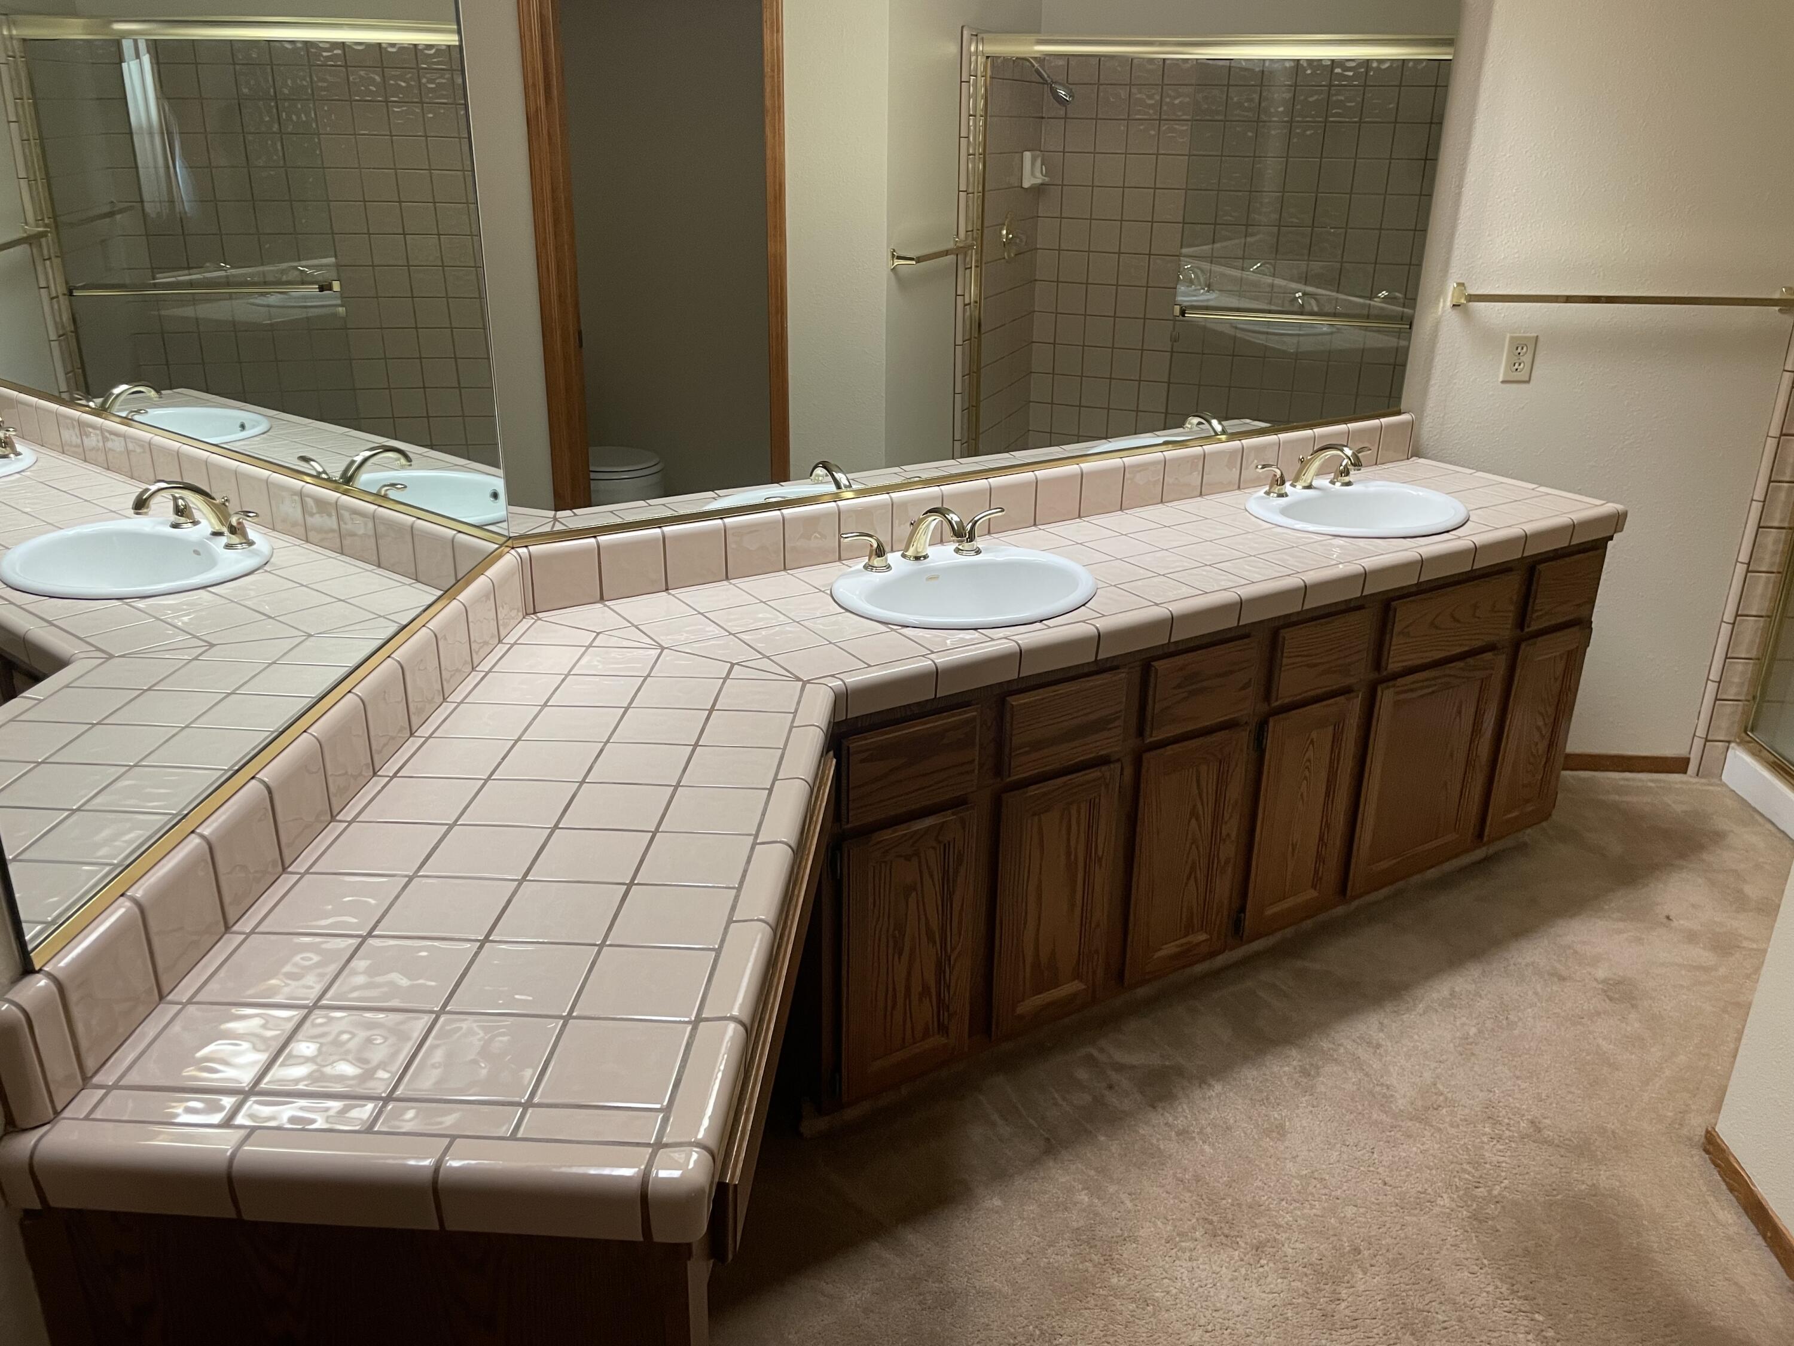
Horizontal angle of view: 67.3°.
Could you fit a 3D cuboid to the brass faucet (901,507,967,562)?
[{"bbox_3d":[0.067,-0.241,2.401,0.052,0.113,0.176,-13,25,-30],"label":"brass faucet"}]

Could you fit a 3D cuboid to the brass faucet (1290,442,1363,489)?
[{"bbox_3d":[0.930,-0.438,2.905,0.052,0.115,0.183,-13,25,-30],"label":"brass faucet"}]

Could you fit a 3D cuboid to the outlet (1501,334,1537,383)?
[{"bbox_3d":[1.476,-0.741,3.189,0.071,0.115,0.013,2,22,3],"label":"outlet"}]

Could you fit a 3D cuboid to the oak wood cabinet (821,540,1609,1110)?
[{"bbox_3d":[0.567,0.138,2.762,1.955,0.753,0.544,-13,25,-30],"label":"oak wood cabinet"}]

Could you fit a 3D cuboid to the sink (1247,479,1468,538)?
[{"bbox_3d":[0.968,-0.284,2.865,0.513,0.153,0.432,-13,25,-30],"label":"sink"}]

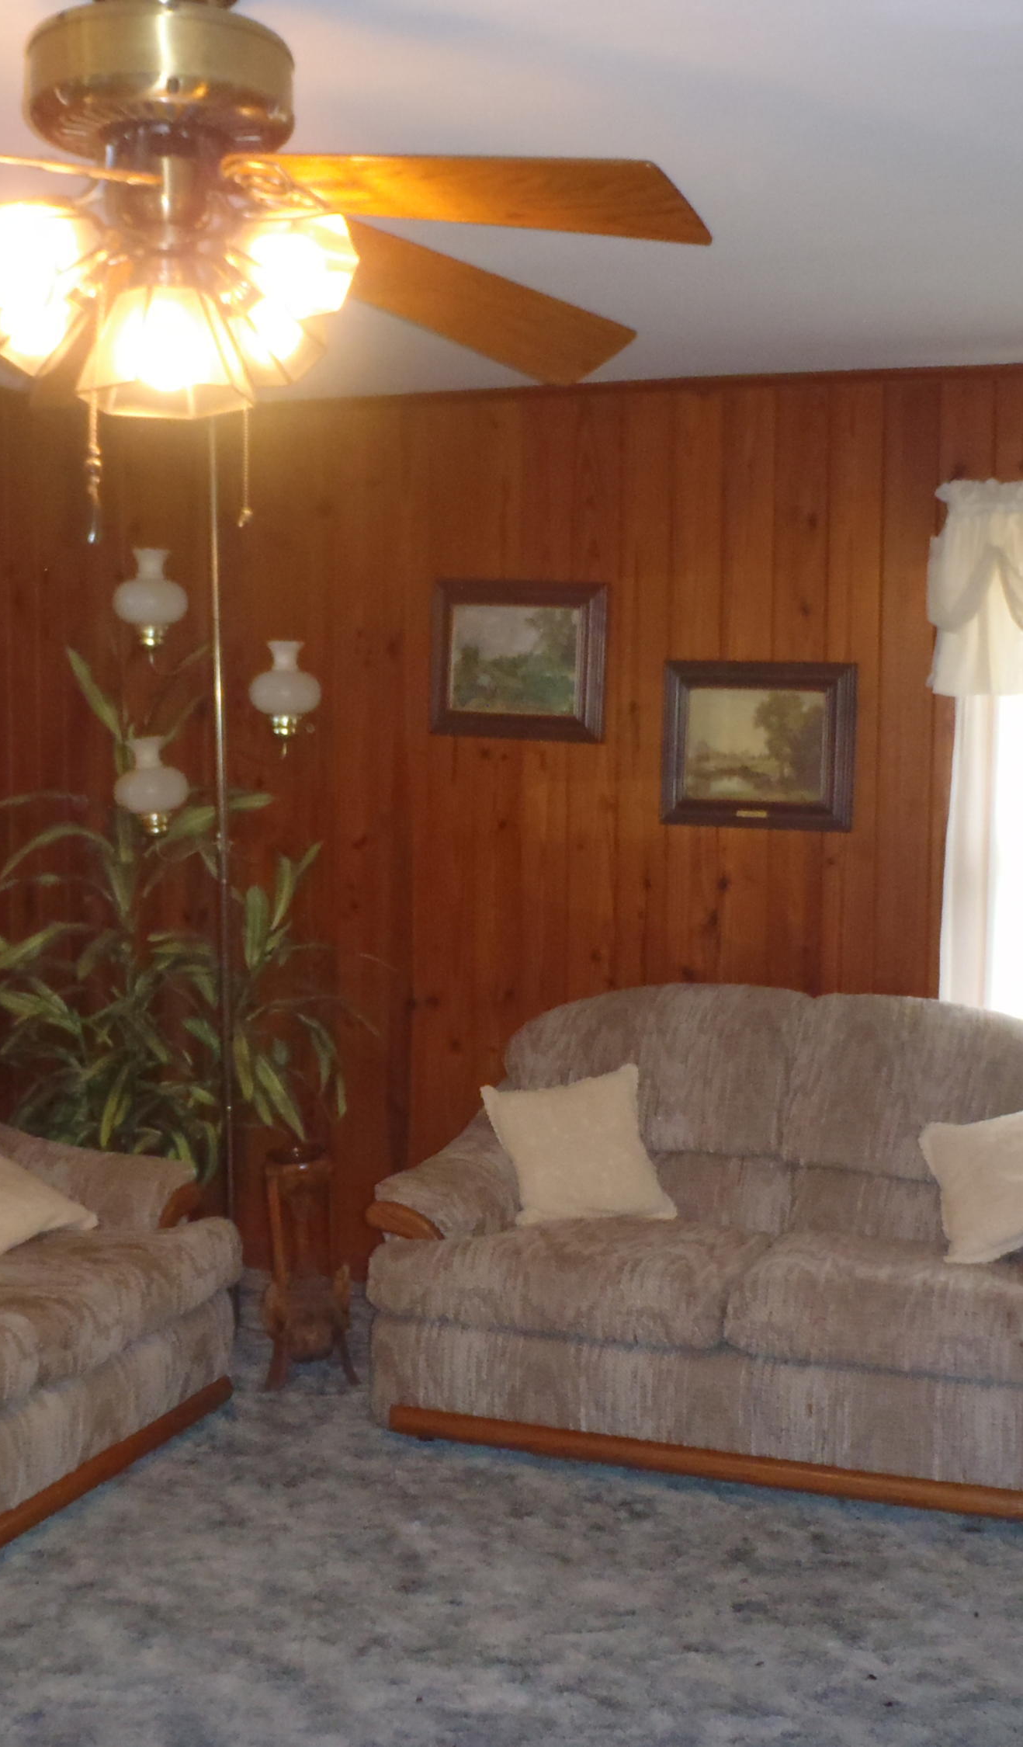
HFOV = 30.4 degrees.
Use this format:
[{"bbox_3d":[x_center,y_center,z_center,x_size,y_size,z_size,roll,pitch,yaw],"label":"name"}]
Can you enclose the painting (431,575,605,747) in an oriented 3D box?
[{"bbox_3d":[0.019,-0.560,4.982,0.480,0.410,0.040,2,5,21],"label":"painting"}]

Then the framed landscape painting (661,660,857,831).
[{"bbox_3d":[0.628,-0.322,4.764,0.488,0.415,0.040,2,5,21],"label":"framed landscape painting"}]

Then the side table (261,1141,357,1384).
[{"bbox_3d":[-0.482,0.928,4.512,0.240,0.570,0.240,2,5,21],"label":"side table"}]

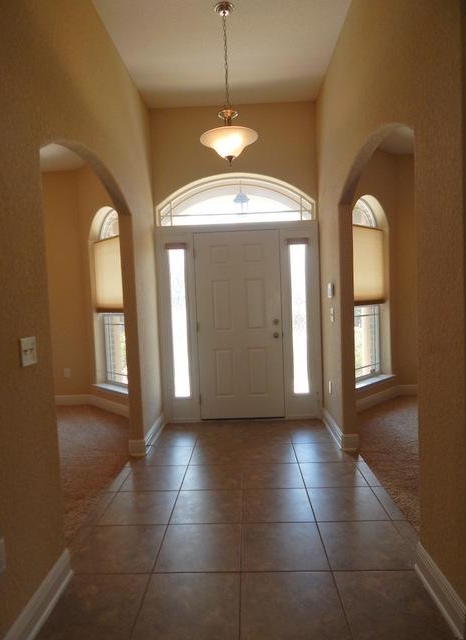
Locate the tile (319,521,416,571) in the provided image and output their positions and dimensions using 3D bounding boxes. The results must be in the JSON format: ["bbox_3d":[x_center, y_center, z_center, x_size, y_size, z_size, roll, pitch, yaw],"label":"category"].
[{"bbox_3d":[0.696,1.190,2.160,0.431,0.010,0.431,-2,3,2],"label":"tile"}]

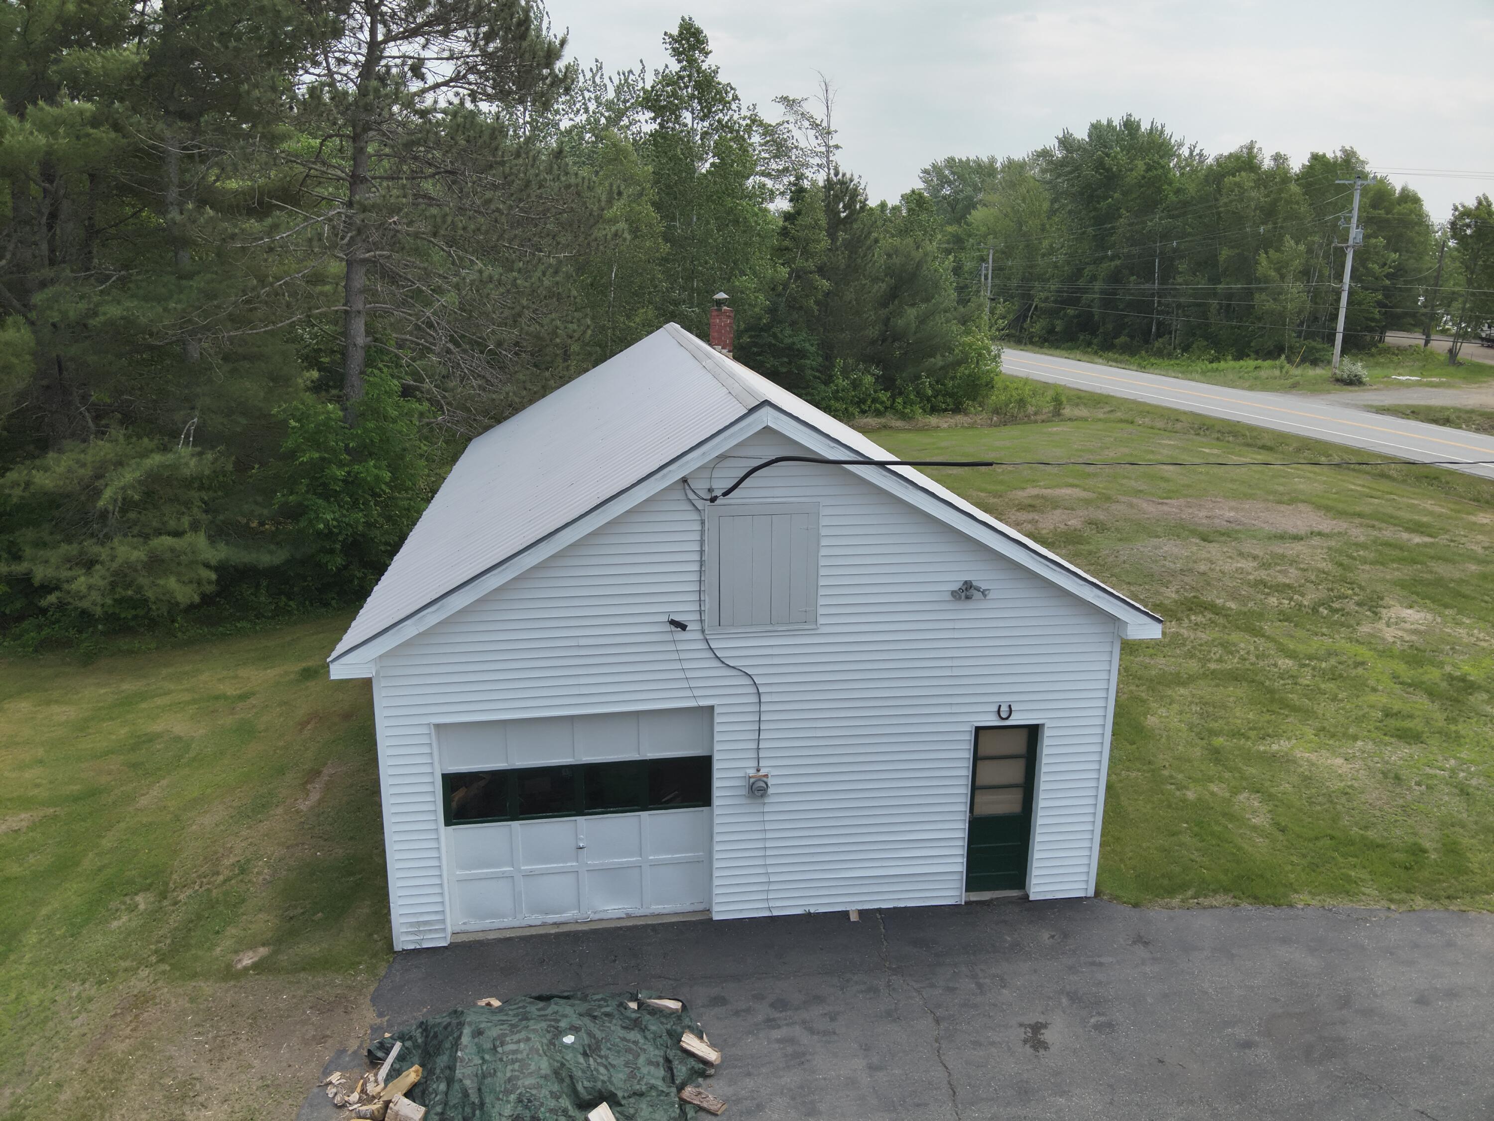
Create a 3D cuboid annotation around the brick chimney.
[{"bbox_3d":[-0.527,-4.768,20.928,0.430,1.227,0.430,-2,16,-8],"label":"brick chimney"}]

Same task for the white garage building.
[{"bbox_3d":[-0.657,-0.426,15.657,7.970,5.478,12.047,-2,16,-8],"label":"white garage building"}]

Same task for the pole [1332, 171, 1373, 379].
[{"bbox_3d":[38.904,-18.407,67.270,2.800,12.289,0.600,-3,16,-8],"label":"pole"}]

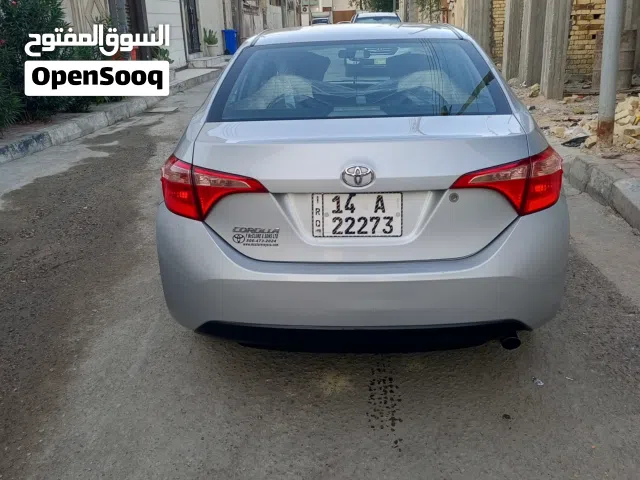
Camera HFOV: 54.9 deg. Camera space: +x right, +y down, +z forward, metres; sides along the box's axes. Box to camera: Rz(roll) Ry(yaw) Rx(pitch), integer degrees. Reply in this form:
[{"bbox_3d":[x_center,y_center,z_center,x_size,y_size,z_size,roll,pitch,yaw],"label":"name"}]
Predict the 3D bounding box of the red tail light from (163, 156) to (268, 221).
[{"bbox_3d":[-0.406,-0.205,2.363,0.460,0.220,0.260,-1,20,3],"label":"red tail light"}]

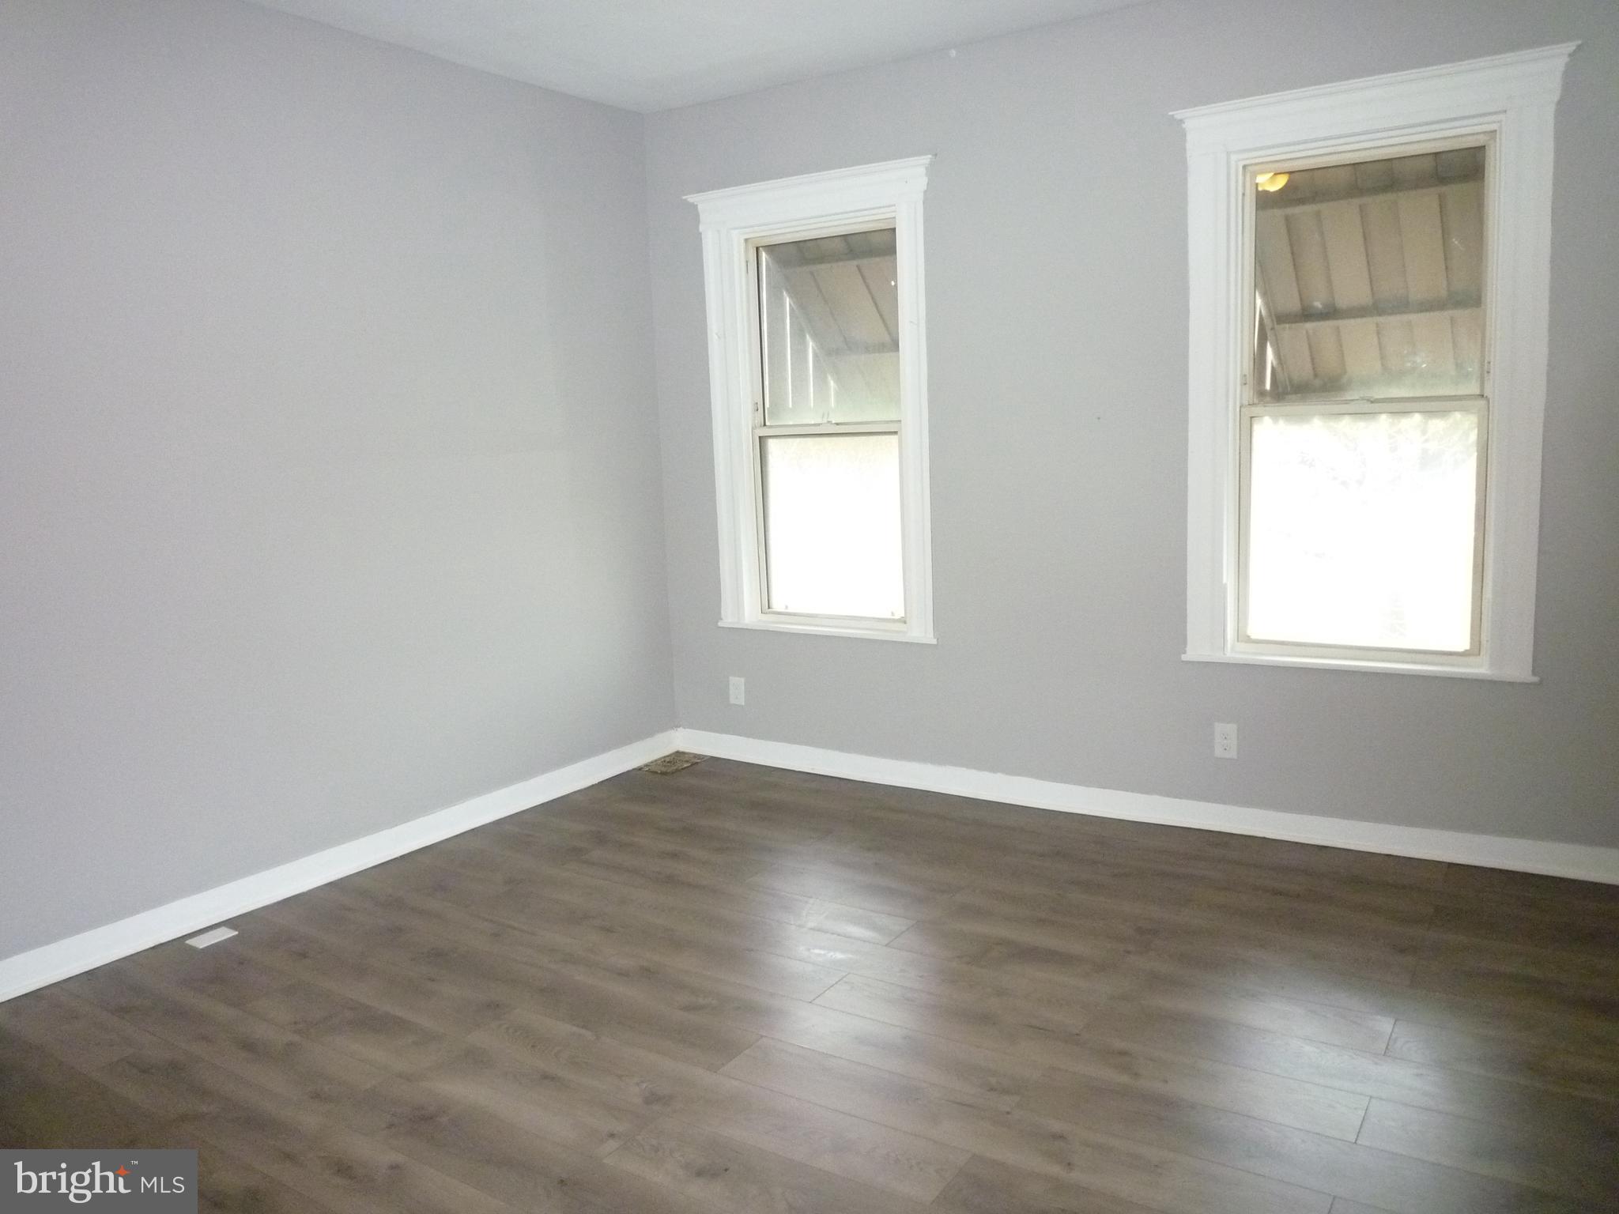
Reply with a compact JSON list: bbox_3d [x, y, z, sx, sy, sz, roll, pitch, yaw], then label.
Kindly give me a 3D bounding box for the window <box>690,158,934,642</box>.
[{"bbox_3d":[0.029,-0.750,4.537,1.099,1.735,0.100,3,9,33],"label":"window"}]

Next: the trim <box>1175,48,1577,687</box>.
[{"bbox_3d":[1.631,-0.658,3.505,1.061,1.722,0.100,3,9,33],"label":"trim"}]

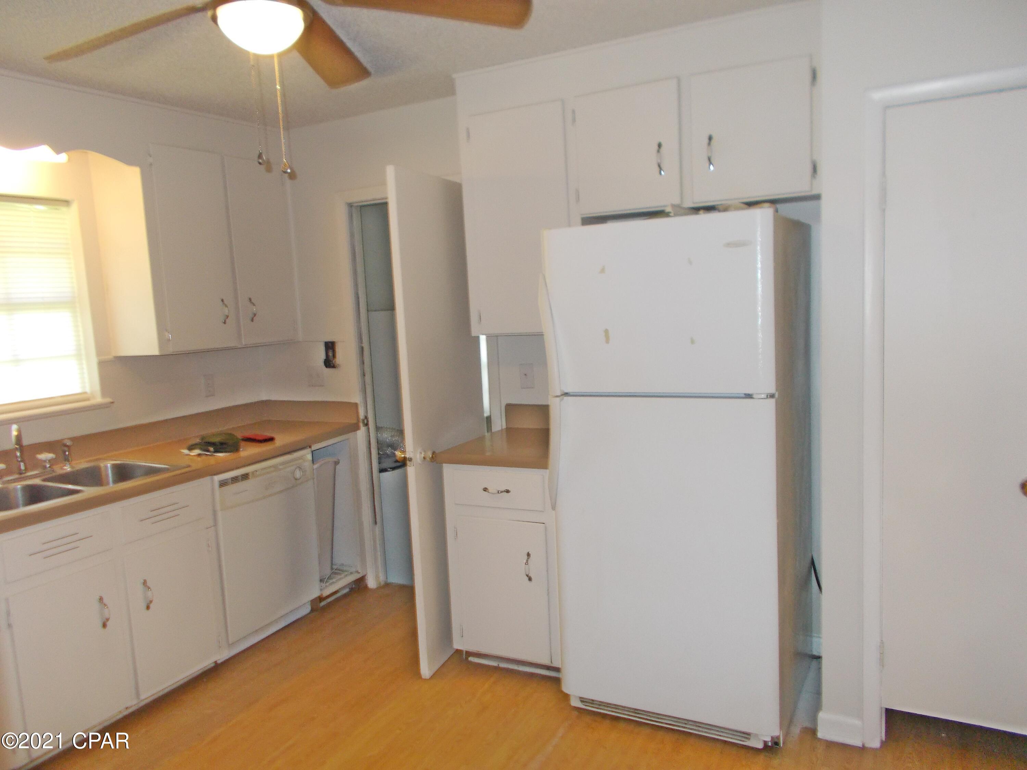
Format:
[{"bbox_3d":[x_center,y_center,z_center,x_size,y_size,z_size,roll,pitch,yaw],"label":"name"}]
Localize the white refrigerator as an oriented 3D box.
[{"bbox_3d":[0.647,0.302,2.917,0.782,1.765,0.755,1,8,28],"label":"white refrigerator"}]

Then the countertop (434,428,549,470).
[{"bbox_3d":[0.069,0.271,3.345,0.562,0.044,0.640,1,8,28],"label":"countertop"}]

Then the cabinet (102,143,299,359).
[{"bbox_3d":[-1.516,-0.647,3.814,0.310,0.915,0.885,1,8,28],"label":"cabinet"}]

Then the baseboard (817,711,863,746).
[{"bbox_3d":[1.102,1.159,2.602,0.141,0.095,0.016,1,8,28],"label":"baseboard"}]

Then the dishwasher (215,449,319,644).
[{"bbox_3d":[-1.387,0.746,3.760,0.590,0.792,0.595,1,8,28],"label":"dishwasher"}]

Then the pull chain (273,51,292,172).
[{"bbox_3d":[-0.557,-0.651,1.860,0.022,0.284,0.022,1,8,28],"label":"pull chain"}]

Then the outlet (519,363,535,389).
[{"bbox_3d":[0.068,-0.041,3.667,0.074,0.119,0.010,1,8,28],"label":"outlet"}]

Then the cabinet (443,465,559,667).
[{"bbox_3d":[0.094,0.698,3.406,0.535,0.820,0.620,1,8,28],"label":"cabinet"}]

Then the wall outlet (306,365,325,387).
[{"bbox_3d":[-1.075,-0.051,4.223,0.115,0.114,0.010,1,8,28],"label":"wall outlet"}]

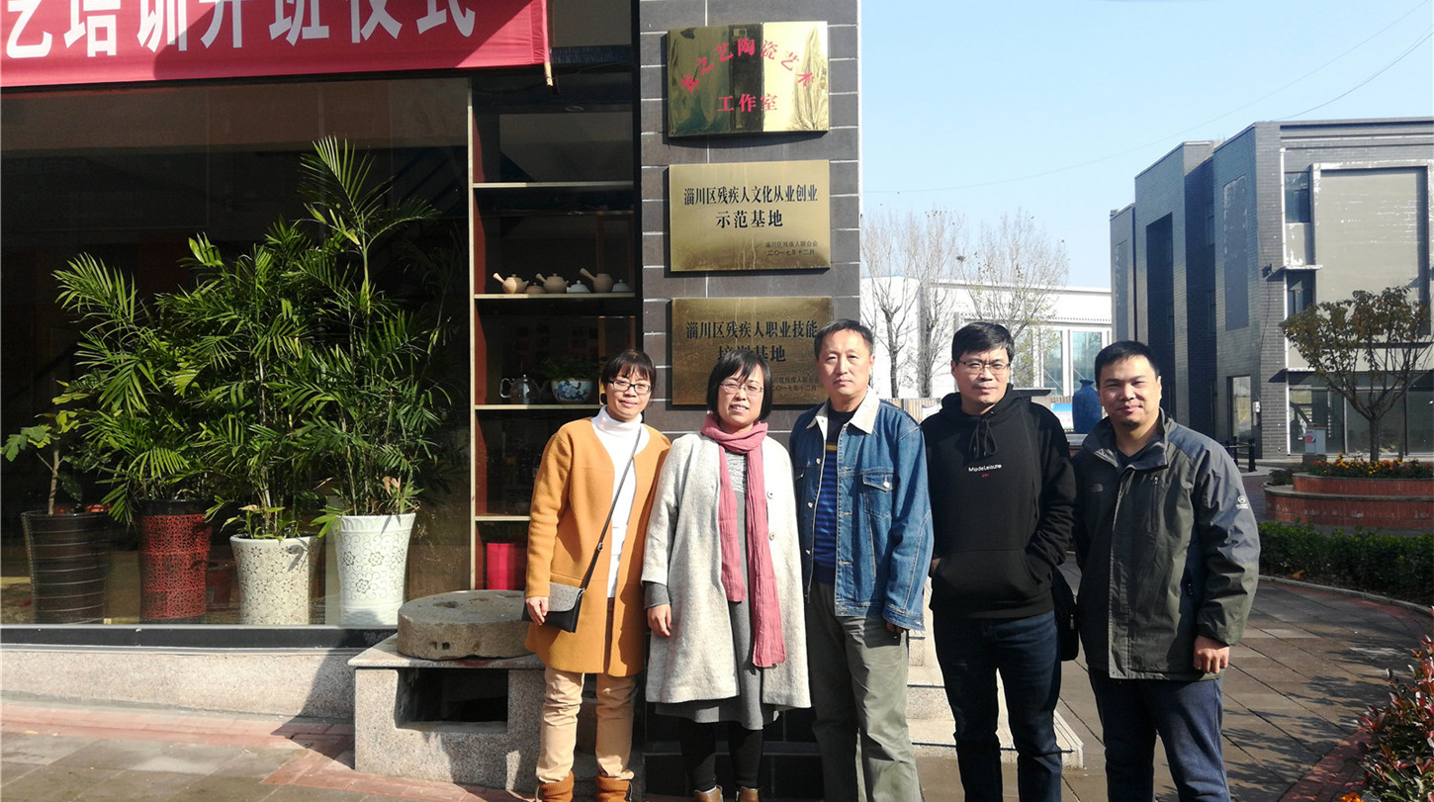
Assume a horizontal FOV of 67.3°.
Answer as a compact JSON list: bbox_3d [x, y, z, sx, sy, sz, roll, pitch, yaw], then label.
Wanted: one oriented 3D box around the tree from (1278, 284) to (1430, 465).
[{"bbox_3d":[9.037,-0.356,15.200,2.150,2.580,2.100,-1,-1,5],"label":"tree"}]

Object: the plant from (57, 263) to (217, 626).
[{"bbox_3d":[-2.762,0.188,5.100,0.770,1.800,0.720,-1,-1,5],"label":"plant"}]

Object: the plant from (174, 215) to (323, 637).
[{"bbox_3d":[-2.128,0.085,4.947,0.660,1.768,0.610,-1,-1,5],"label":"plant"}]

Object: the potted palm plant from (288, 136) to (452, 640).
[{"bbox_3d":[-1.611,-0.076,5.020,0.740,2.320,0.700,-1,-1,5],"label":"potted palm plant"}]

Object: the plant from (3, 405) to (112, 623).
[{"bbox_3d":[-3.144,0.547,5.130,0.520,1.060,0.480,-1,-1,5],"label":"plant"}]

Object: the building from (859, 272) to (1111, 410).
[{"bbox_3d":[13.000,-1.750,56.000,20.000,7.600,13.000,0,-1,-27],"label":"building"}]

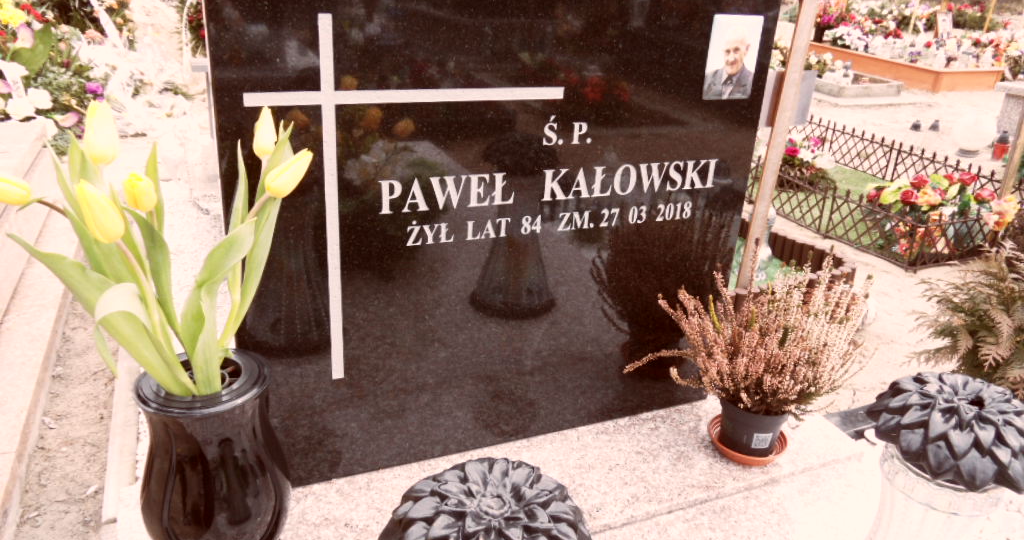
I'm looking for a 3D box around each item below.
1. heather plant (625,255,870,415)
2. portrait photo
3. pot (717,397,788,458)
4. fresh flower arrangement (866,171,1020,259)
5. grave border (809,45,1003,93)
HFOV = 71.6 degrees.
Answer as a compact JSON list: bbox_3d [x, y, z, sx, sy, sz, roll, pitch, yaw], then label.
[{"bbox_3d":[0.373,0.107,1.115,0.354,0.226,0.292,-7,26,-23],"label":"heather plant"},{"bbox_3d":[0.335,-0.320,1.069,0.092,0.122,0.007,-7,25,-23],"label":"portrait photo"},{"bbox_3d":[0.408,0.253,1.207,0.109,0.083,0.109,3,24,-1],"label":"pot"},{"bbox_3d":[1.872,-0.241,3.080,0.560,0.300,0.360,-7,26,-23],"label":"fresh flower arrangement"},{"bbox_3d":[4.740,-2.550,8.860,1.000,0.225,2.130,-6,26,-21],"label":"grave border"}]

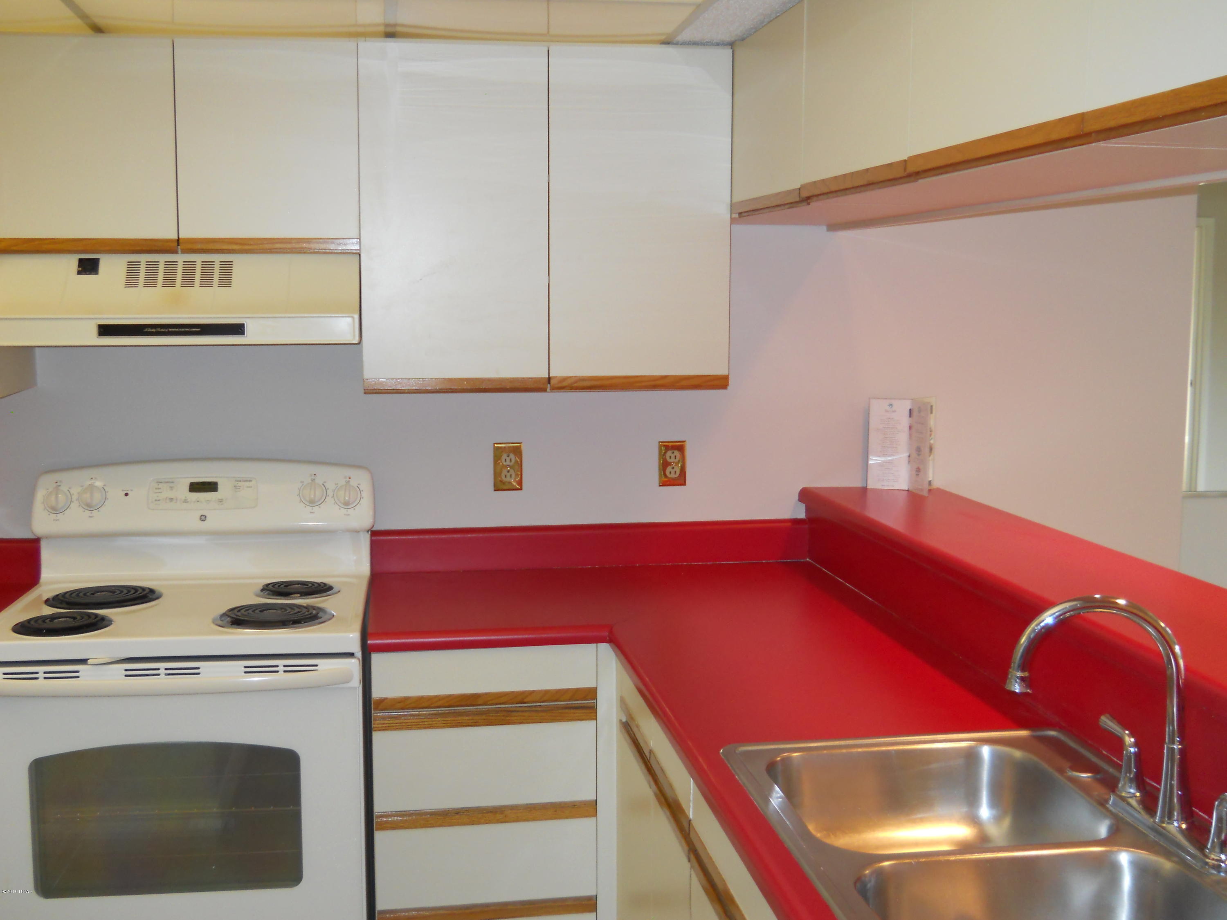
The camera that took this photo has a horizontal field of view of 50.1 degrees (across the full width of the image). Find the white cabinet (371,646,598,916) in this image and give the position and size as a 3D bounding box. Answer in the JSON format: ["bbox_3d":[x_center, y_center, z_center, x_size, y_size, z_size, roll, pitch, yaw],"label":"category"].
[{"bbox_3d":[-0.308,0.756,2.972,0.456,0.840,0.610,-1,7,-9],"label":"white cabinet"}]

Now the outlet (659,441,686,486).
[{"bbox_3d":[0.147,0.009,3.259,0.070,0.114,0.009,-1,7,-9],"label":"outlet"}]

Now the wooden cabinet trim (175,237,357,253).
[{"bbox_3d":[-0.720,-0.448,2.743,0.376,0.032,0.022,-1,7,-9],"label":"wooden cabinet trim"}]

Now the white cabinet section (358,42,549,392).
[{"bbox_3d":[-0.364,-0.534,2.965,0.403,0.742,0.331,-1,7,-9],"label":"white cabinet section"}]

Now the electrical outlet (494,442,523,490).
[{"bbox_3d":[-0.256,0.017,3.193,0.070,0.116,0.009,-1,7,-9],"label":"electrical outlet"}]

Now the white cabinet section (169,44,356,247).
[{"bbox_3d":[-0.746,-0.672,2.882,0.377,0.439,0.331,-1,7,-9],"label":"white cabinet section"}]

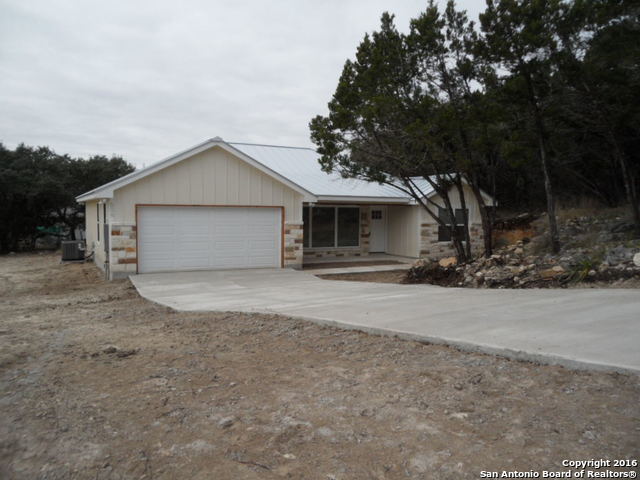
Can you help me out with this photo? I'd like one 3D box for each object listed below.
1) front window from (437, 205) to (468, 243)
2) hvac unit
[{"bbox_3d":[6.395,-0.711,23.929,1.960,1.580,0.120,-1,2,-28],"label":"front window"},{"bbox_3d":[-10.789,0.464,21.865,0.780,0.900,0.800,-1,2,-28],"label":"hvac unit"}]

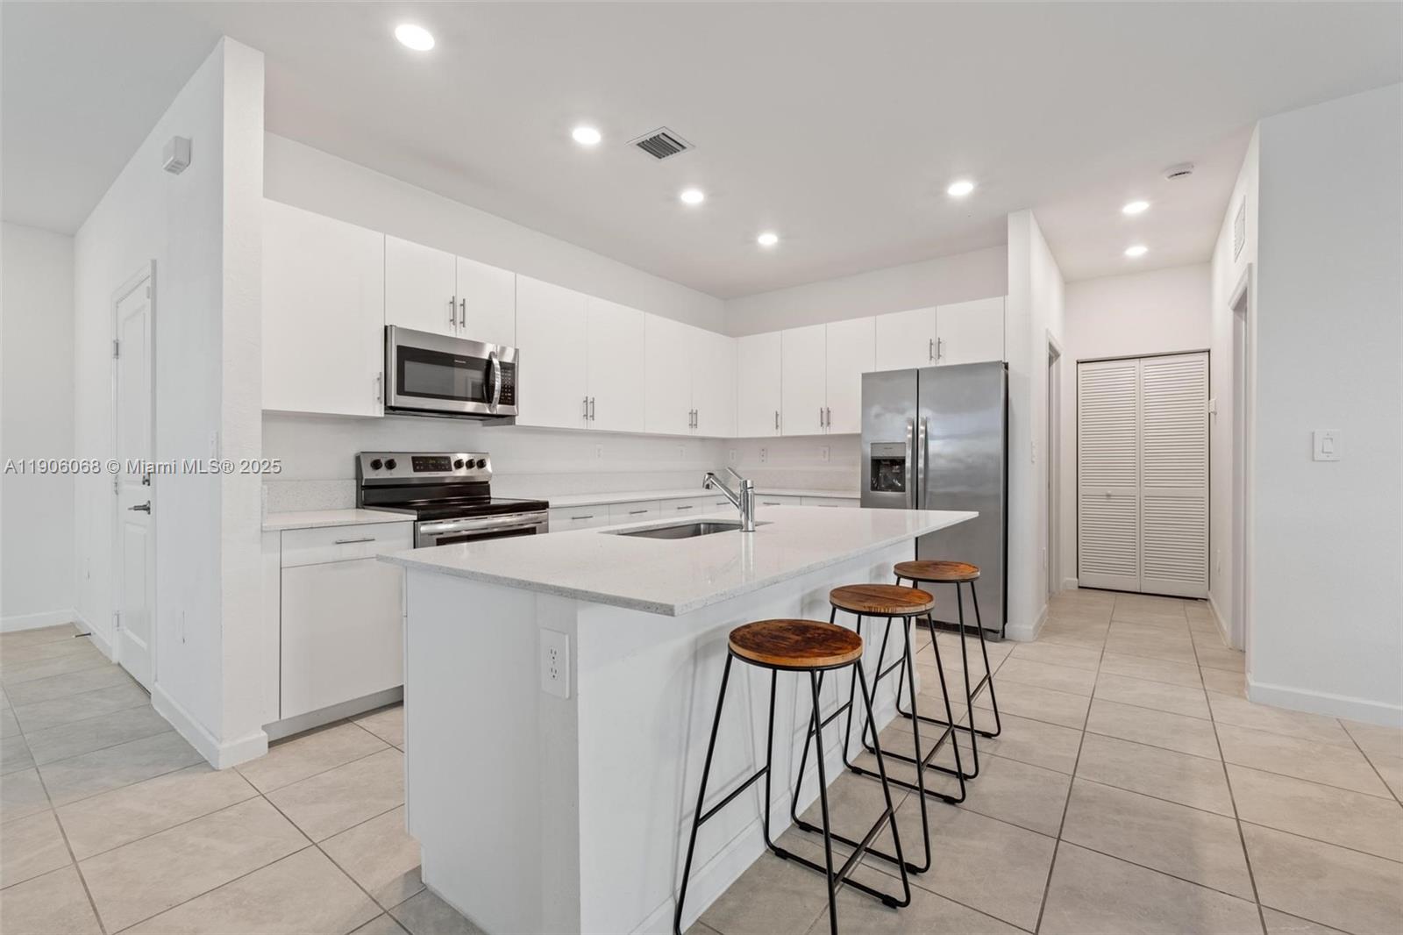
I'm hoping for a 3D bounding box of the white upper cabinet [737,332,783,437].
[{"bbox_3d":[0.612,-0.731,5.397,0.465,0.920,0.330,0,0,37],"label":"white upper cabinet"}]

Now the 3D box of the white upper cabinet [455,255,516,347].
[{"bbox_3d":[-1.369,-0.945,3.485,0.336,0.456,0.382,0,1,37],"label":"white upper cabinet"}]

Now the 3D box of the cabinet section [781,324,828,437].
[{"bbox_3d":[0.881,-0.731,4.999,0.430,0.920,0.020,0,0,37],"label":"cabinet section"}]

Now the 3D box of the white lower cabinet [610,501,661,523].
[{"bbox_3d":[-0.680,0.676,4.153,0.604,0.879,0.505,0,0,37],"label":"white lower cabinet"}]

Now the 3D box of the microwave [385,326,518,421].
[{"bbox_3d":[-1.452,-0.506,3.314,0.415,0.418,0.760,0,1,37],"label":"microwave"}]

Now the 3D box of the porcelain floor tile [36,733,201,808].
[{"bbox_3d":[-2.201,1.140,2.258,0.448,0.010,0.449,0,0,37],"label":"porcelain floor tile"}]

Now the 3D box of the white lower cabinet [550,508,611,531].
[{"bbox_3d":[-0.984,0.680,3.751,0.604,0.879,0.503,0,0,37],"label":"white lower cabinet"}]

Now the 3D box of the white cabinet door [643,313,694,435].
[{"bbox_3d":[-0.274,-0.727,4.676,0.020,0.920,0.600,0,0,37],"label":"white cabinet door"}]

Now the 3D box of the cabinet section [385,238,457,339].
[{"bbox_3d":[-1.476,-0.941,3.078,0.022,0.447,0.382,0,0,37],"label":"cabinet section"}]

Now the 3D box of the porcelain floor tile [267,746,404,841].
[{"bbox_3d":[-1.208,1.136,2.064,0.444,0.010,0.442,0,0,37],"label":"porcelain floor tile"}]

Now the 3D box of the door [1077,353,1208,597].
[{"bbox_3d":[3.795,0.071,5.058,0.885,2.002,0.035,0,0,37],"label":"door"}]

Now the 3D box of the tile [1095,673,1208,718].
[{"bbox_3d":[2.227,1.130,2.903,0.442,0.010,0.450,0,1,37],"label":"tile"}]

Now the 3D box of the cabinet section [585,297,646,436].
[{"bbox_3d":[-0.613,-0.721,4.232,0.024,0.916,0.572,0,1,37],"label":"cabinet section"}]

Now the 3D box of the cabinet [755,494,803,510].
[{"bbox_3d":[0.788,0.663,5.066,0.508,0.879,0.626,0,0,37],"label":"cabinet"}]

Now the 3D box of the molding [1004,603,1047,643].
[{"bbox_3d":[2.264,1.066,4.059,0.162,0.100,0.695,0,1,37],"label":"molding"}]

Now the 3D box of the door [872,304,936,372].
[{"bbox_3d":[1.550,-0.953,4.429,0.455,0.454,0.024,0,1,37],"label":"door"}]

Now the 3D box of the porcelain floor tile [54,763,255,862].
[{"bbox_3d":[-1.840,1.131,1.980,0.445,0.010,0.445,0,0,37],"label":"porcelain floor tile"}]

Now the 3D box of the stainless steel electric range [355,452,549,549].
[{"bbox_3d":[-1.333,0.520,3.232,0.705,1.204,0.760,0,1,37],"label":"stainless steel electric range"}]

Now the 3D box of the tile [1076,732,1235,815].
[{"bbox_3d":[1.661,1.120,2.161,0.445,0.010,0.445,0,0,37],"label":"tile"}]

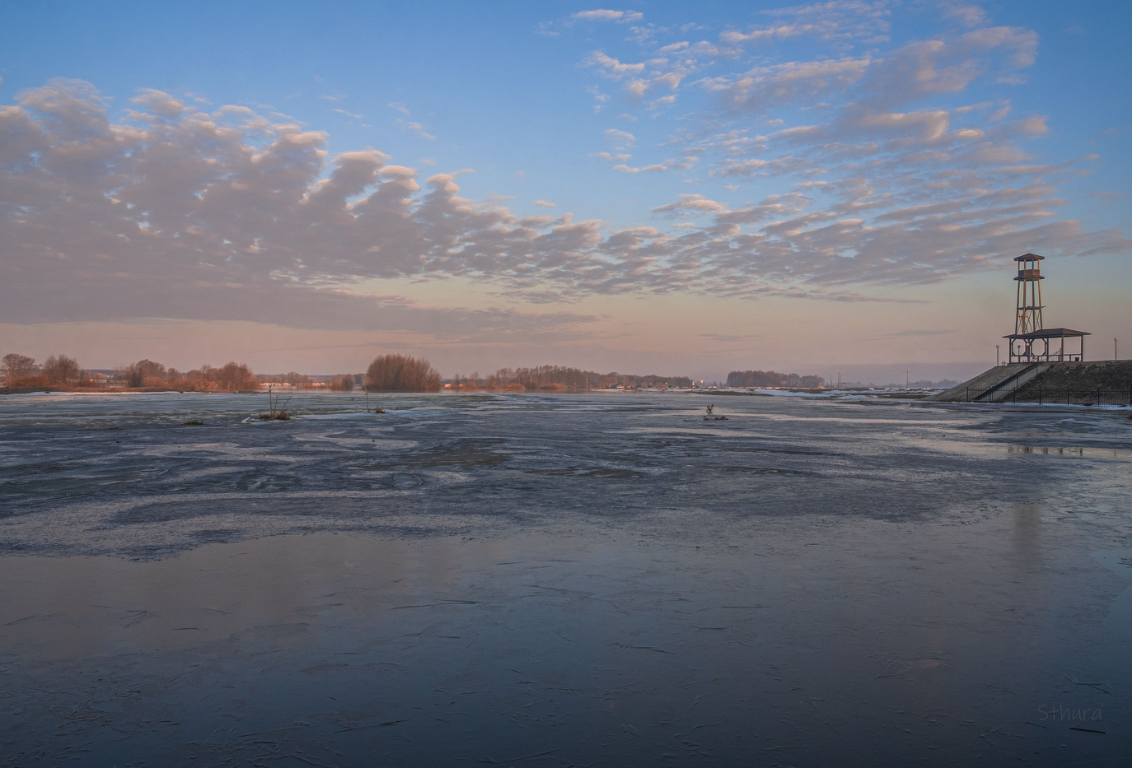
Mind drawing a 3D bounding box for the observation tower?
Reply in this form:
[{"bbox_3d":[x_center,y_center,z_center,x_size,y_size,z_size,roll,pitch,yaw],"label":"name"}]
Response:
[{"bbox_3d":[53.800,-8.600,97.000,4.700,12.500,7.900,0,0,-15],"label":"observation tower"}]

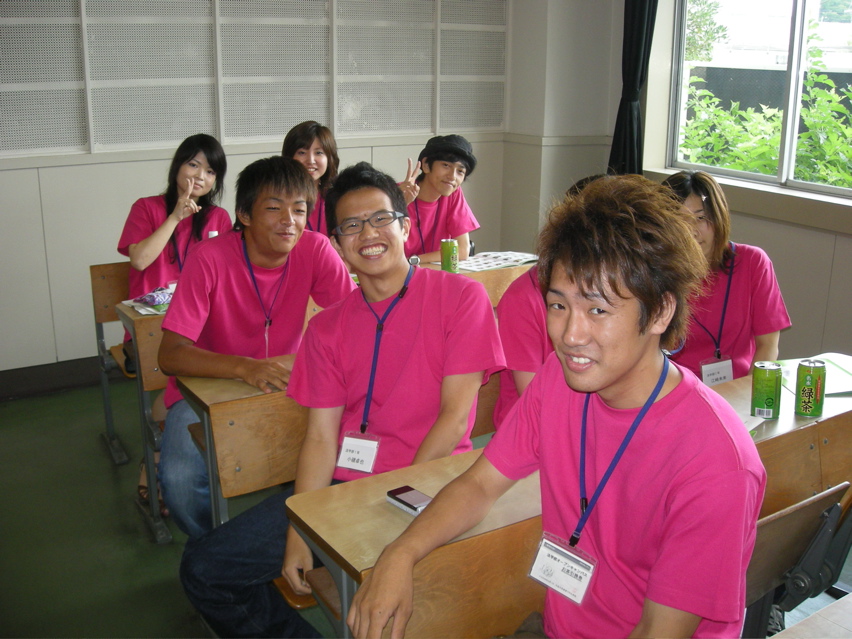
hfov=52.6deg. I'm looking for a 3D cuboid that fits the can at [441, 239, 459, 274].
[{"bbox_3d":[0.091,-0.242,3.280,0.066,0.122,0.066,1,17,2],"label":"can"}]

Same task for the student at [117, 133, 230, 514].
[{"bbox_3d":[-0.835,-0.026,3.016,0.500,1.220,0.760,-4,17,-15],"label":"student"}]

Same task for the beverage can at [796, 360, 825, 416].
[{"bbox_3d":[0.890,0.159,1.995,0.066,0.122,0.066,9,18,24],"label":"beverage can"}]

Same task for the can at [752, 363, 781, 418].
[{"bbox_3d":[0.786,0.164,1.989,0.066,0.122,0.066,8,18,22],"label":"can"}]

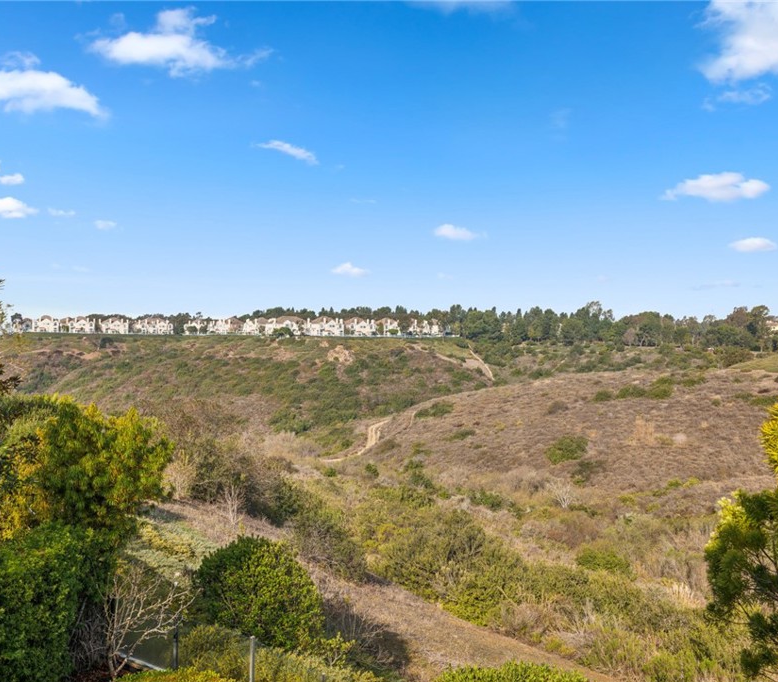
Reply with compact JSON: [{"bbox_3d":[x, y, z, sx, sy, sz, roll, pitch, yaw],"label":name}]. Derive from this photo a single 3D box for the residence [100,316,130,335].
[{"bbox_3d":[-151.981,-8.416,488.000,14.800,9.200,13.000,0,0,-23],"label":"residence"}]

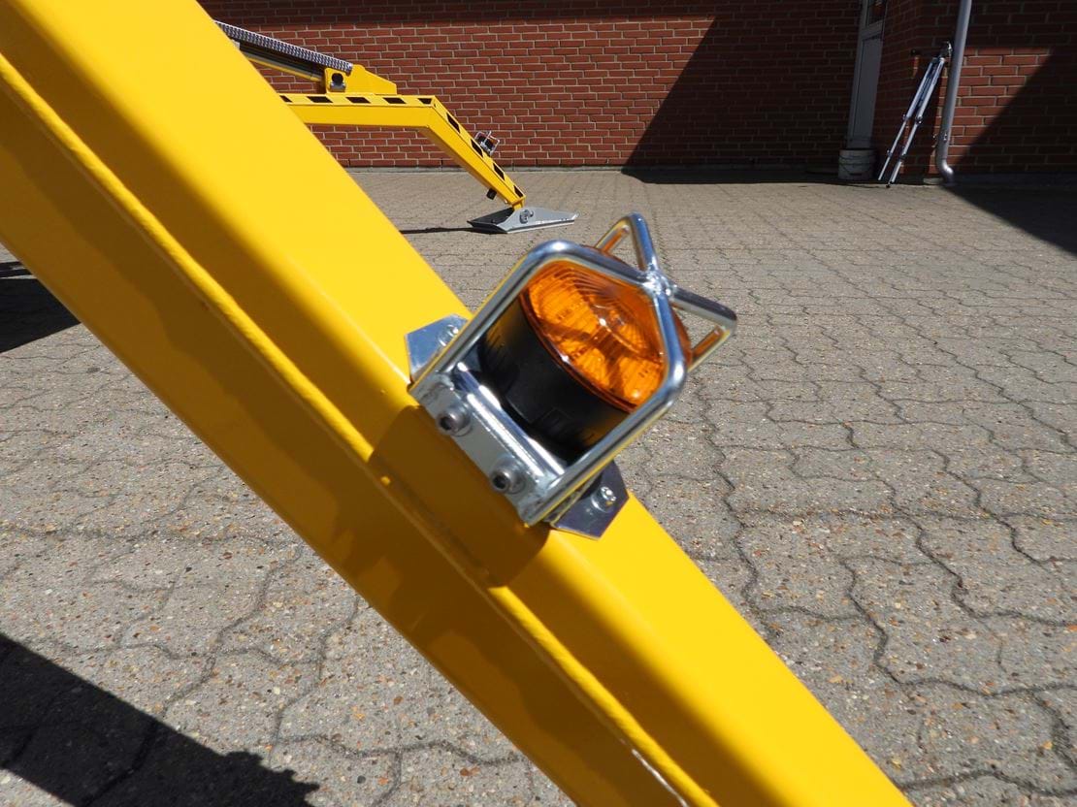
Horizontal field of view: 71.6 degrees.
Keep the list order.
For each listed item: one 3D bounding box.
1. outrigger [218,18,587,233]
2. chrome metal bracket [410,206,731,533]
[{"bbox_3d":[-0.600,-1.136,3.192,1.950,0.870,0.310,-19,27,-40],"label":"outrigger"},{"bbox_3d":[0.020,-0.020,0.321,0.122,0.097,0.102,47,31,3],"label":"chrome metal bracket"}]

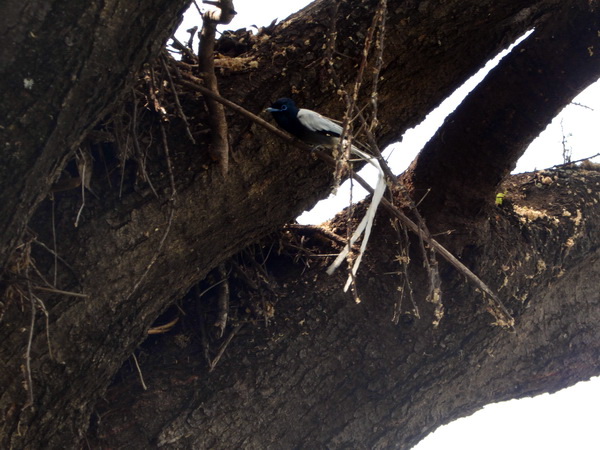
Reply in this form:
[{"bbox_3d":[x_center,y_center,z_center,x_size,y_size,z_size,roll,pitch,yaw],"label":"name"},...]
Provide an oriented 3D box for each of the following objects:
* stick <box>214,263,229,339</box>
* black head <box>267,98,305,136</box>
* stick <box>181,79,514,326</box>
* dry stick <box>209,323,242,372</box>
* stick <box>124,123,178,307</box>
[{"bbox_3d":[-0.103,0.099,6.800,0.013,0.099,0.013,2,0,0],"label":"stick"},{"bbox_3d":[-0.018,-0.137,6.600,0.047,0.045,0.028,0,-20,0],"label":"black head"},{"bbox_3d":[0.067,-0.039,6.600,0.528,0.033,0.030,37,0,9],"label":"stick"},{"bbox_3d":[-0.097,0.159,6.760,0.008,0.077,0.008,34,-15,0],"label":"dry stick"},{"bbox_3d":[-0.181,-0.015,6.550,0.038,0.236,0.025,10,0,0],"label":"stick"}]

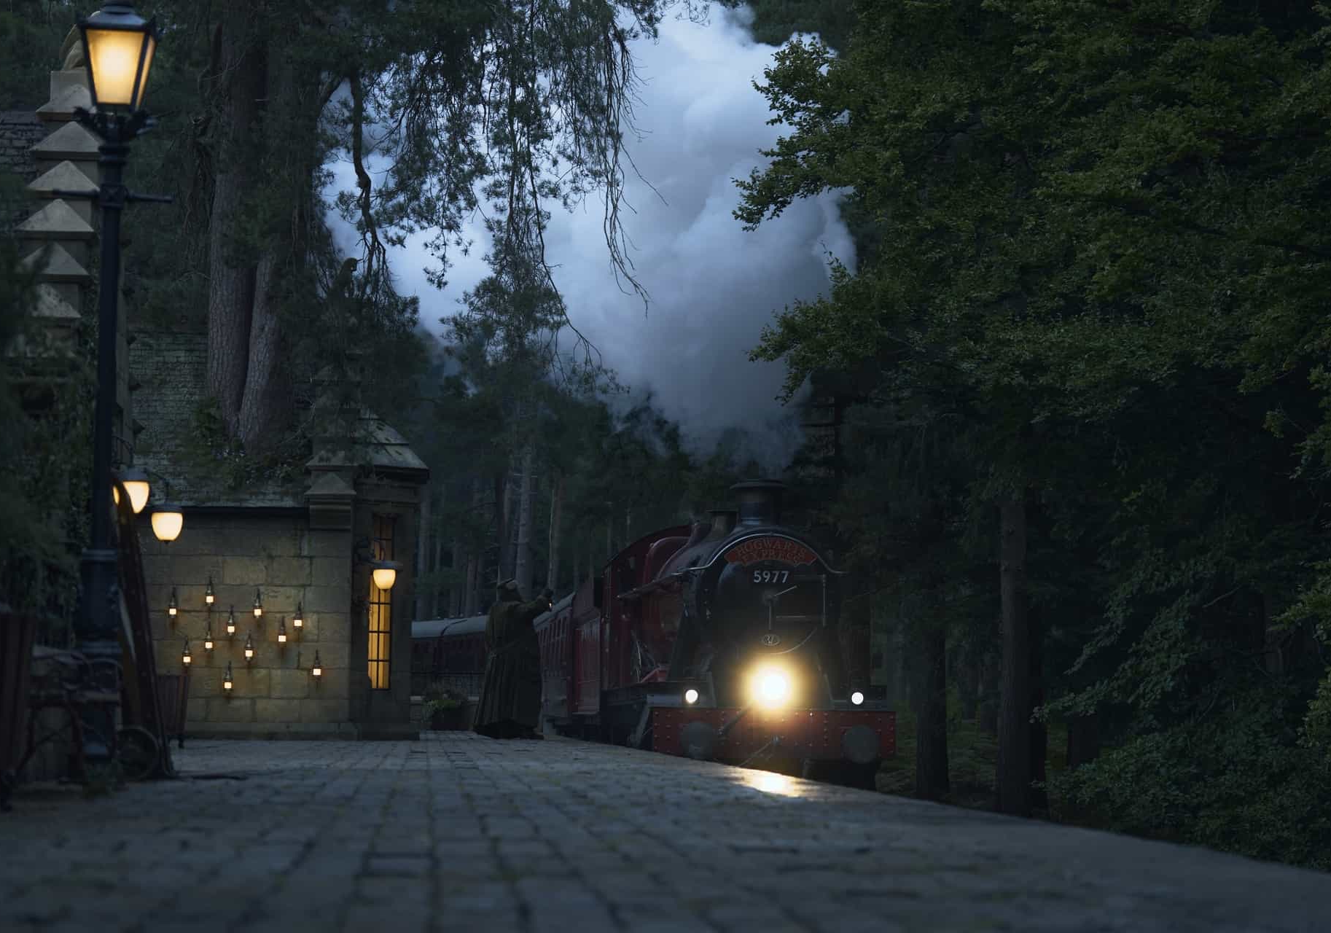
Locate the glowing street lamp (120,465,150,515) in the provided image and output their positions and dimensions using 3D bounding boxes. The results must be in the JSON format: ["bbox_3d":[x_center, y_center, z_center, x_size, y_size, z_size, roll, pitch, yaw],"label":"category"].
[{"bbox_3d":[-4.163,0.192,23.100,0.300,0.380,0.300,1,-5,-5],"label":"glowing street lamp"}]

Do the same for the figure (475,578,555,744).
[{"bbox_3d":[-2.168,2.725,41.700,1.000,2.220,0.850,4,-6,-37],"label":"figure"}]

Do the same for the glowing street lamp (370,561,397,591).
[{"bbox_3d":[-3.446,1.344,36.200,0.310,0.380,0.310,1,-5,-5],"label":"glowing street lamp"}]

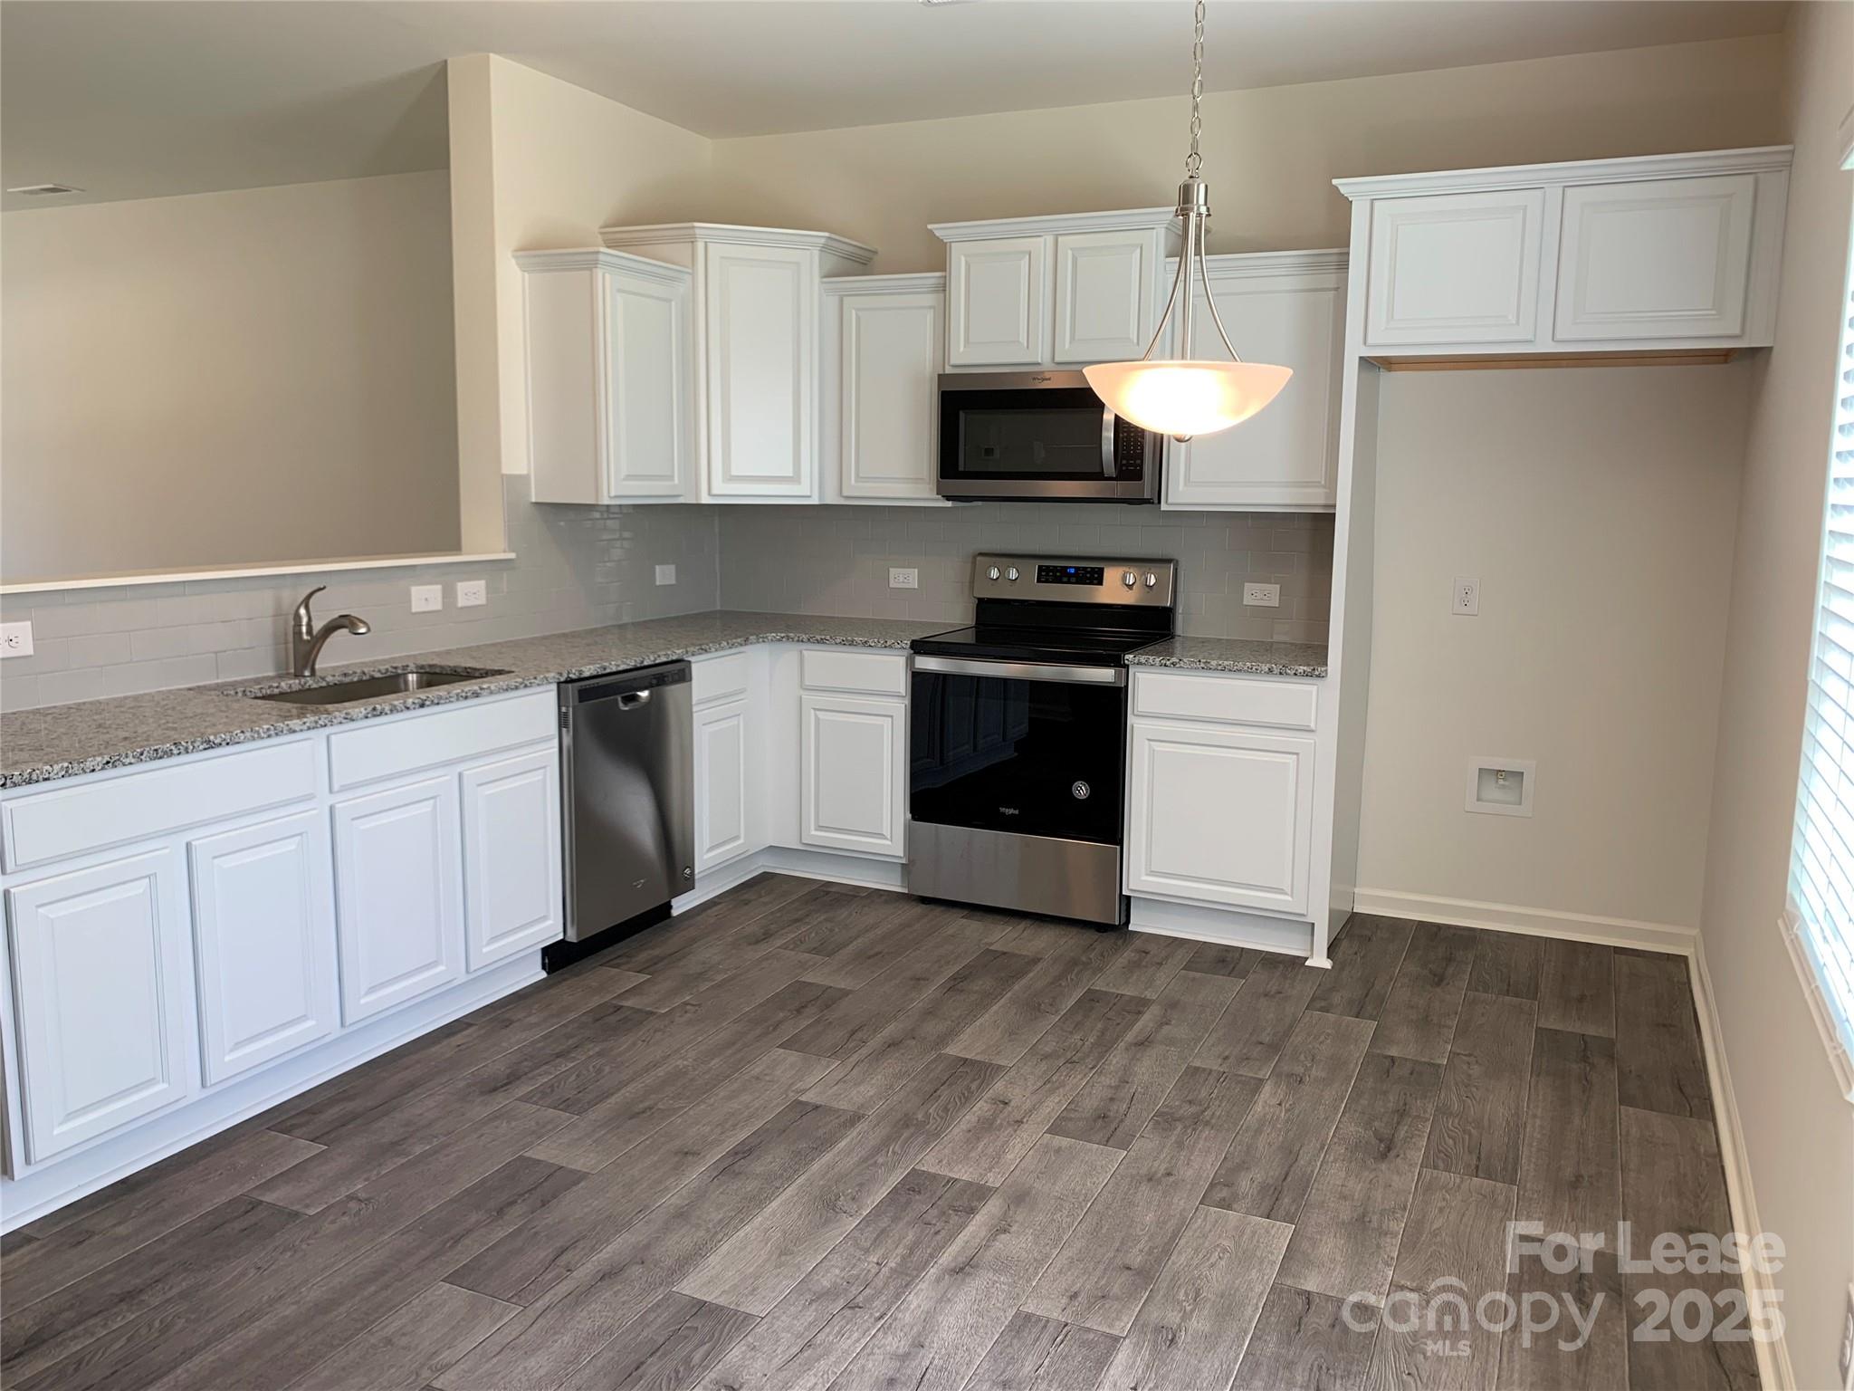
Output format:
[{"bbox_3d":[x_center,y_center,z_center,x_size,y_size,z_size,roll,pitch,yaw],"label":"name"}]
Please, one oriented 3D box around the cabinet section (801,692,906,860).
[{"bbox_3d":[-0.150,0.252,5.143,0.408,0.543,0.524,5,10,25],"label":"cabinet section"}]

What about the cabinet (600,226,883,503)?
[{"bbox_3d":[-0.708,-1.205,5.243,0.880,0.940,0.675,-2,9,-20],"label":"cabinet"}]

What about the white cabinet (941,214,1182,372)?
[{"bbox_3d":[0.477,-1.367,4.812,0.860,0.487,0.355,5,10,24],"label":"white cabinet"}]

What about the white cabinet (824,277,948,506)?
[{"bbox_3d":[-0.102,-1.091,5.044,0.528,0.790,0.355,5,10,25],"label":"white cabinet"}]

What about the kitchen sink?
[{"bbox_3d":[-1.469,0.071,3.687,0.420,0.205,0.680,5,10,24],"label":"kitchen sink"}]

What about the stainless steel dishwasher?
[{"bbox_3d":[-1.162,0.340,4.433,0.608,0.872,0.601,5,10,24],"label":"stainless steel dishwasher"}]

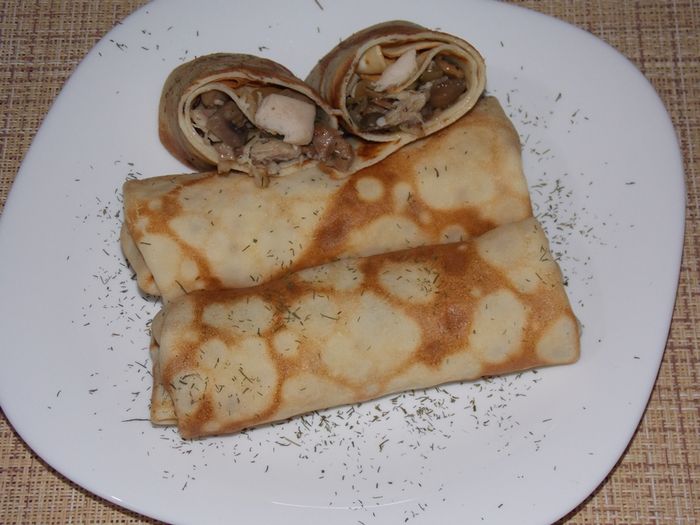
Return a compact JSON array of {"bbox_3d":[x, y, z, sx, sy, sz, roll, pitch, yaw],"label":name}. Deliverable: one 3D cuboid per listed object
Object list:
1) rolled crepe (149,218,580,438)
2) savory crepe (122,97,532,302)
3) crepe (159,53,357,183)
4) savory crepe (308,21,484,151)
[{"bbox_3d":[0.005,0.025,0.580,0.153,0.031,0.054,-12,58,-5],"label":"rolled crepe"},{"bbox_3d":[-0.010,-0.022,0.609,0.150,0.032,0.056,-13,58,-5],"label":"savory crepe"},{"bbox_3d":[-0.041,-0.060,0.614,0.062,0.037,0.066,5,16,-16],"label":"crepe"},{"bbox_3d":[0.015,-0.074,0.624,0.058,0.038,0.066,-21,18,-9],"label":"savory crepe"}]

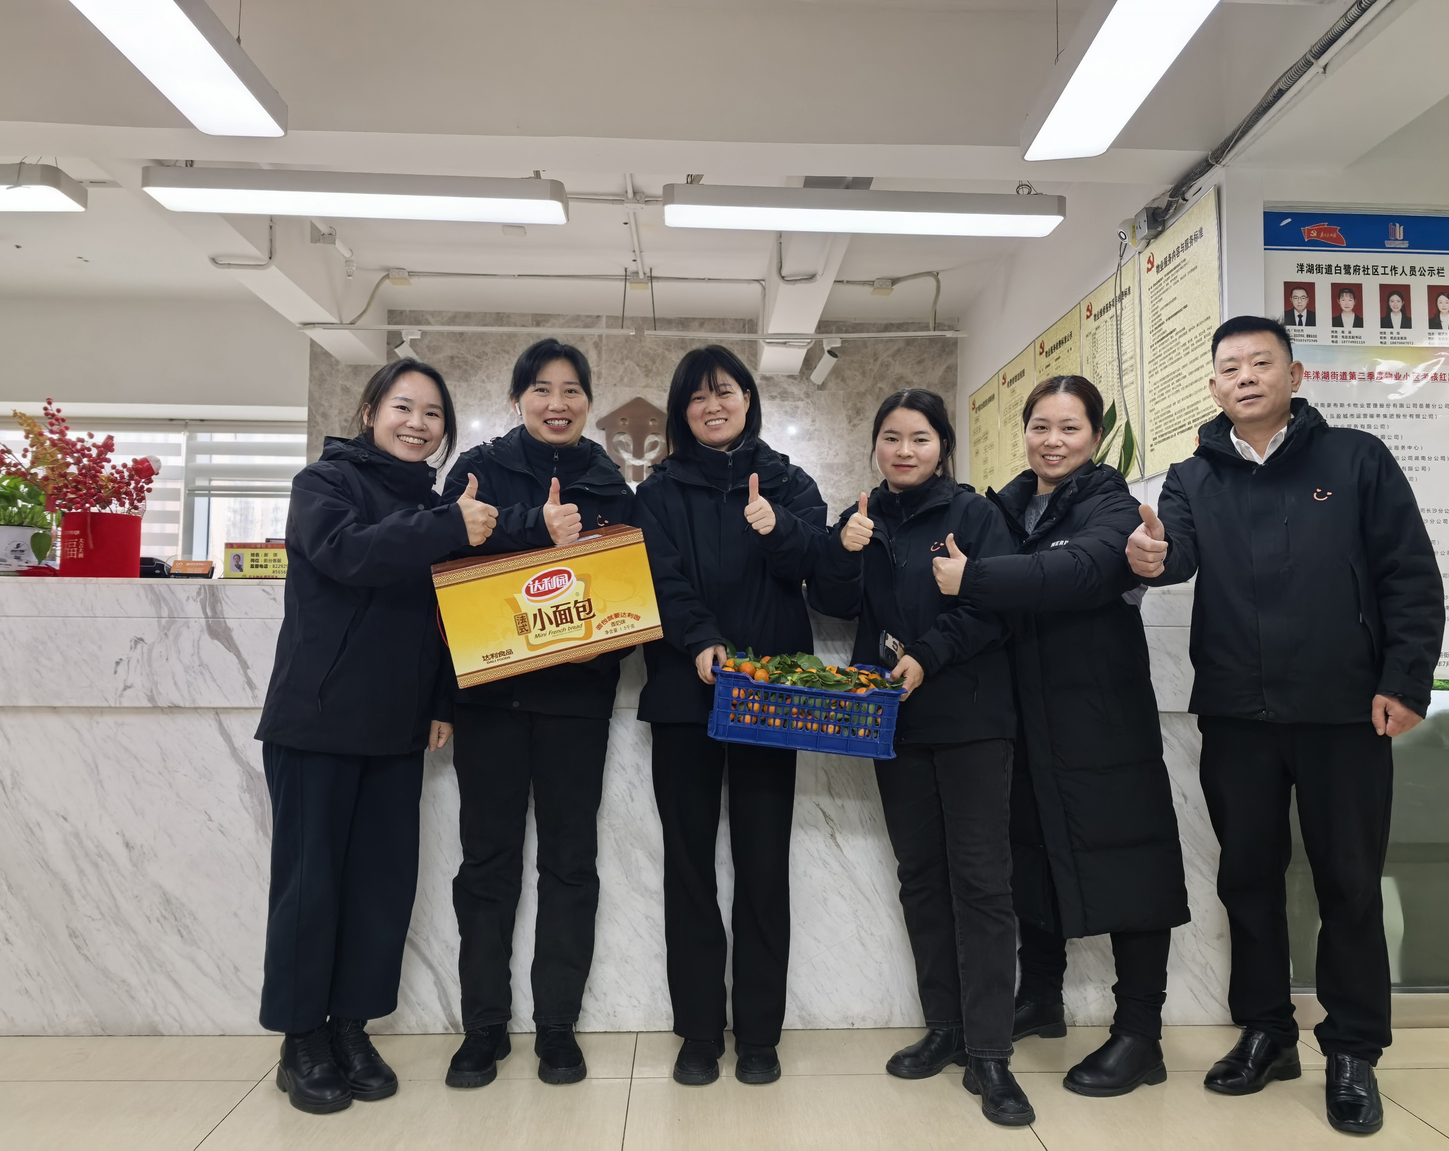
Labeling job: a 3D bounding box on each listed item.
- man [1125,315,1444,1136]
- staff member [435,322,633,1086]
[{"bbox_3d":[1.159,0.258,2.202,0.600,1.675,0.500,-2,-4,34],"label":"man"},{"bbox_3d":[-0.407,0.273,2.312,0.460,1.655,0.450,1,-3,-10],"label":"staff member"}]

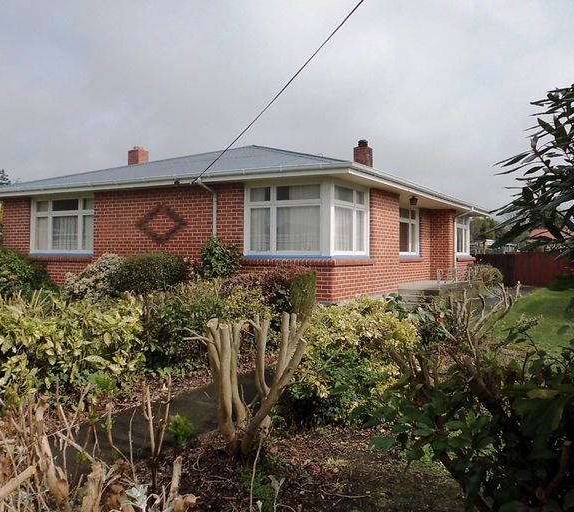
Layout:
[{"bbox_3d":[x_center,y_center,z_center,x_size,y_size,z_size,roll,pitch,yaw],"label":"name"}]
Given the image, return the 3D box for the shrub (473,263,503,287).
[{"bbox_3d":[6.849,0.696,18.795,1.000,0.900,1.000,0,1,0],"label":"shrub"}]

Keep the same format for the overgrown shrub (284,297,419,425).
[{"bbox_3d":[0.595,0.822,5.095,1.150,0.970,1.050,0,1,0],"label":"overgrown shrub"}]

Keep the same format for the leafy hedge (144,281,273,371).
[{"bbox_3d":[-0.948,0.804,6.995,0.850,0.950,1.600,1,1,29],"label":"leafy hedge"}]

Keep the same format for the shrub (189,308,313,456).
[{"bbox_3d":[-0.265,0.831,3.945,0.840,0.970,0.650,0,1,0],"label":"shrub"}]

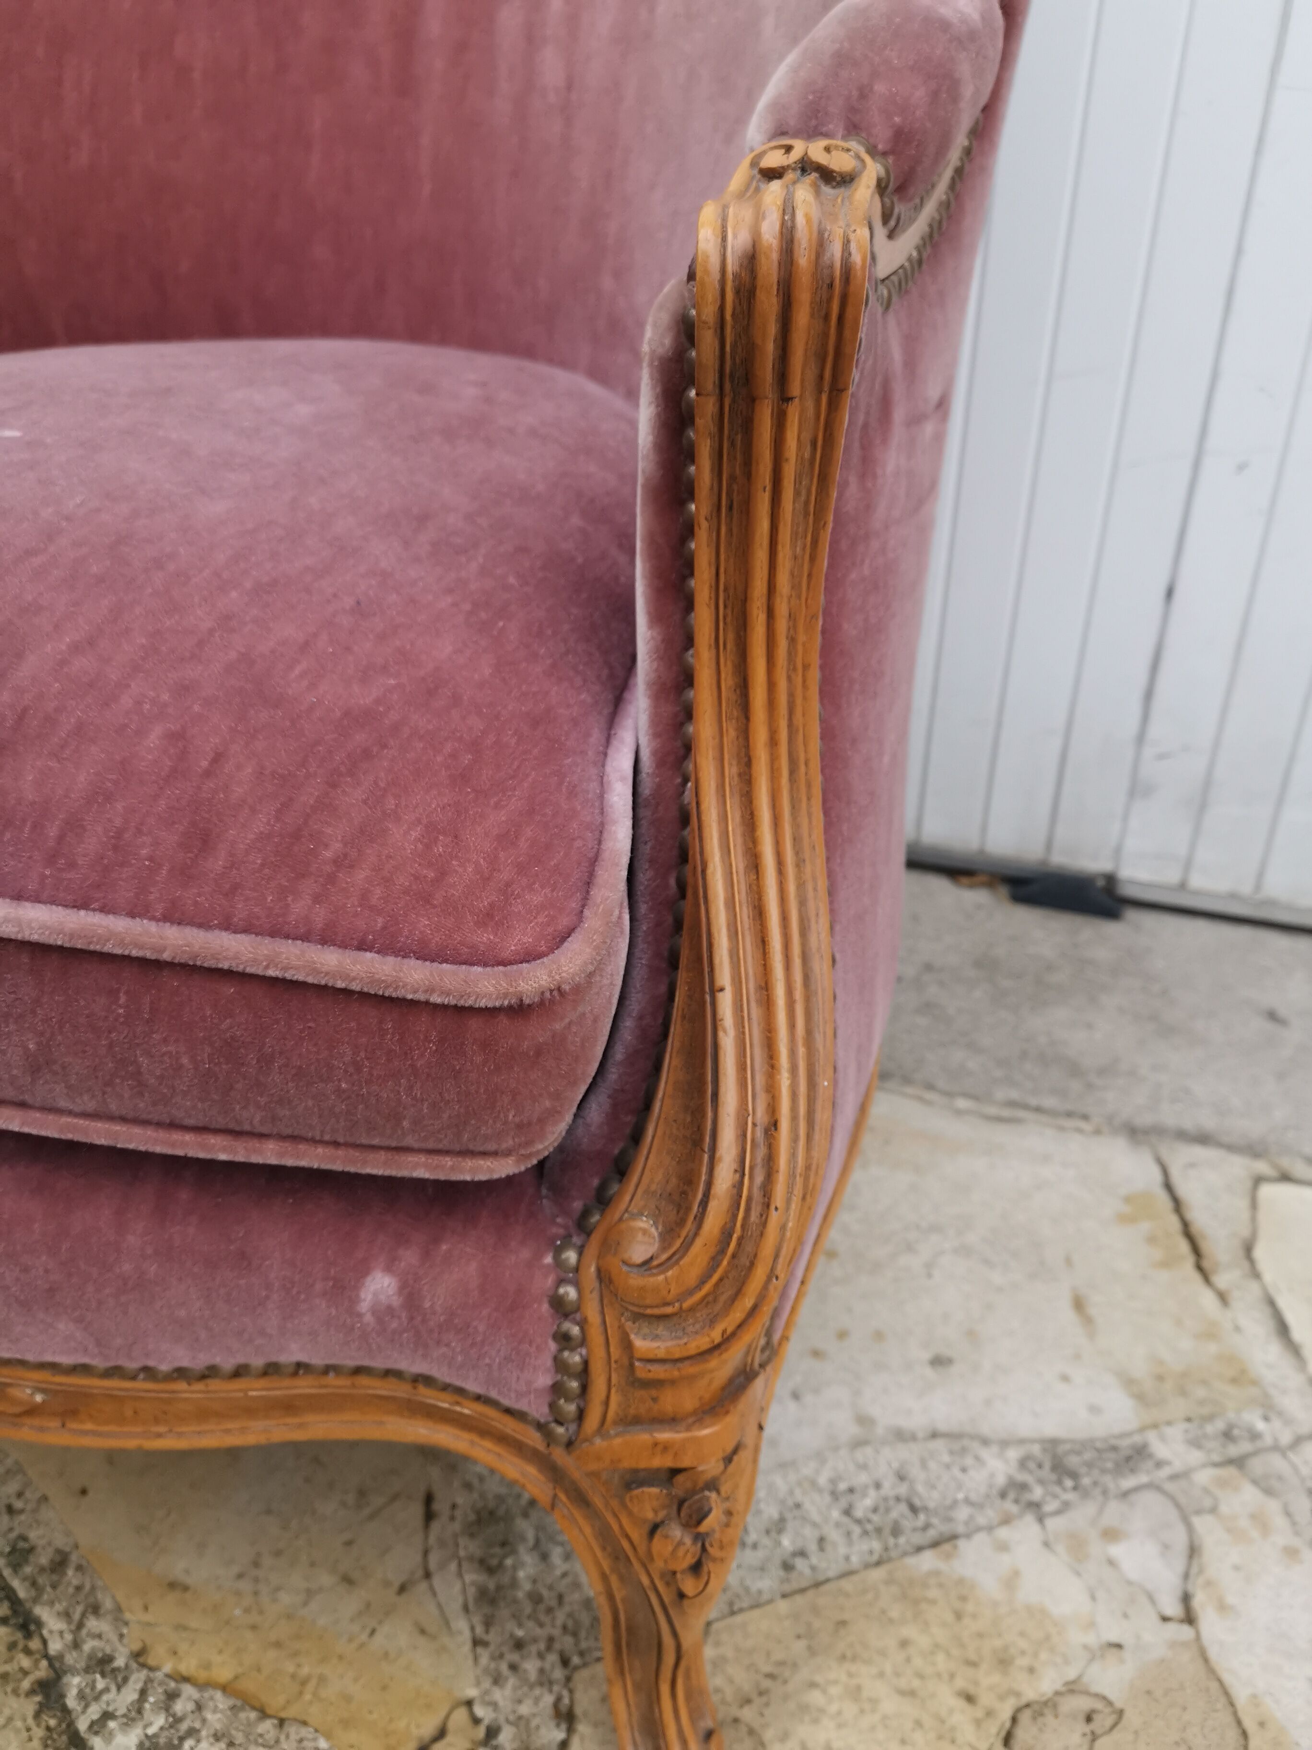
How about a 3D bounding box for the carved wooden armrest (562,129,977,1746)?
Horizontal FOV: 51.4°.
[{"bbox_3d":[0.030,0.074,0.495,0.100,0.600,0.220,11,32,18],"label":"carved wooden armrest"}]

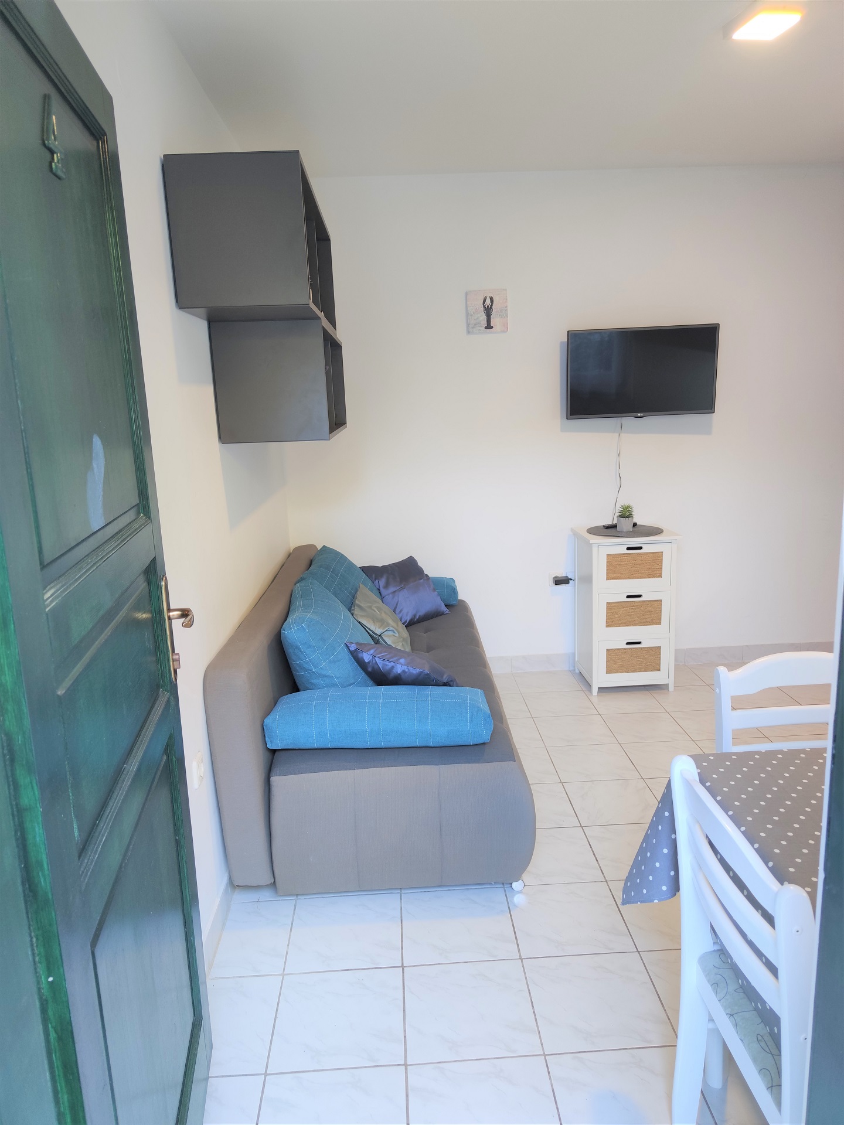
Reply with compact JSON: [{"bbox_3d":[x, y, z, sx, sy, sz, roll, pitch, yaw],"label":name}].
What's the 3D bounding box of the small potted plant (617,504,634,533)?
[{"bbox_3d":[1.027,-0.228,3.936,0.086,0.141,0.086,-3,12,-2],"label":"small potted plant"}]

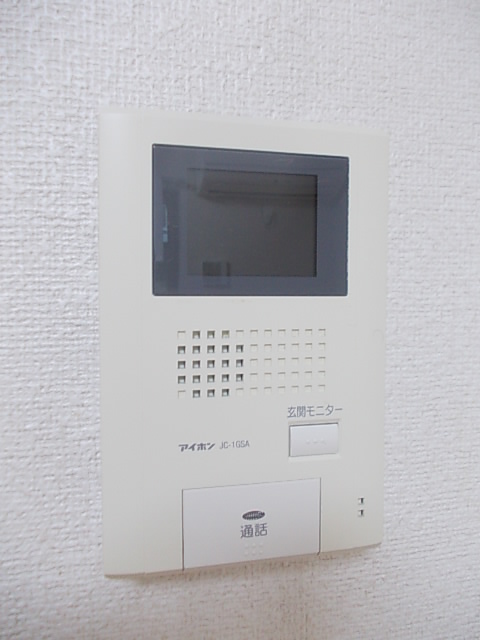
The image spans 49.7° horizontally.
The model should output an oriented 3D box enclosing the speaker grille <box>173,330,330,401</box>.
[{"bbox_3d":[0.006,0.018,0.215,0.063,0.027,0.005,-1,3,-13],"label":"speaker grille"}]

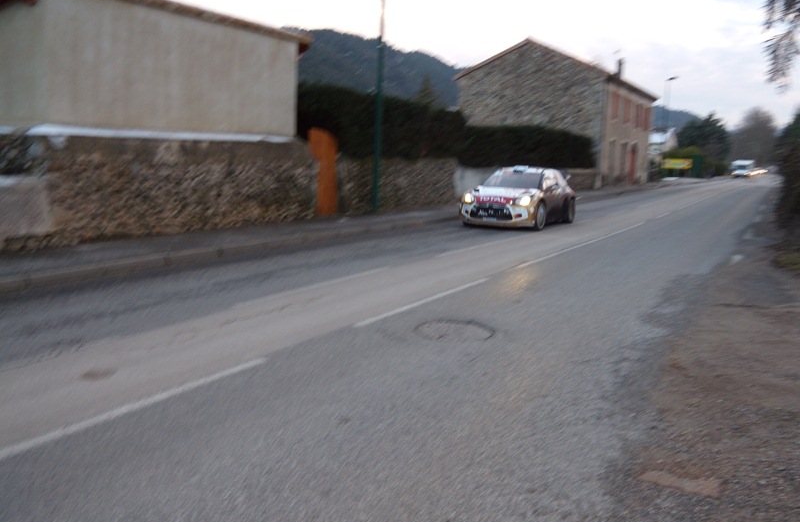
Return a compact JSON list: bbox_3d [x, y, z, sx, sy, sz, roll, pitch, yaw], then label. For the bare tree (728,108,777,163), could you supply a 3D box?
[{"bbox_3d":[76.263,-26.395,140.000,10.200,13.630,10.000,7,10,26],"label":"bare tree"}]

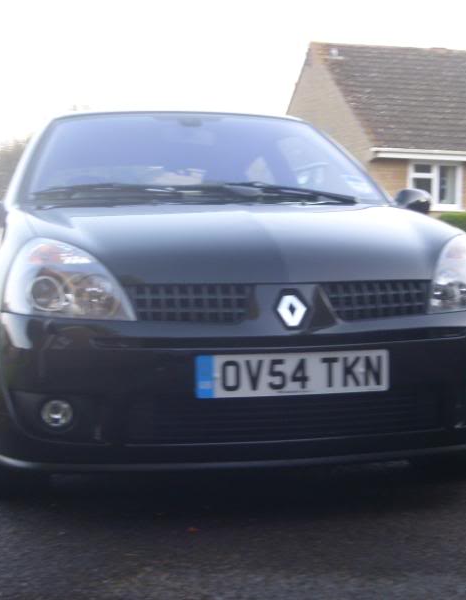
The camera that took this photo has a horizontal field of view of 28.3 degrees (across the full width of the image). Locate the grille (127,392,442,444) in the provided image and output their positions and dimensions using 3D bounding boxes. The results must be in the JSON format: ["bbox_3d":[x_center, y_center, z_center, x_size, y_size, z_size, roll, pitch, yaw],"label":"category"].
[{"bbox_3d":[0.150,0.306,2.439,0.820,0.120,0.080,-1,4,-12],"label":"grille"}]

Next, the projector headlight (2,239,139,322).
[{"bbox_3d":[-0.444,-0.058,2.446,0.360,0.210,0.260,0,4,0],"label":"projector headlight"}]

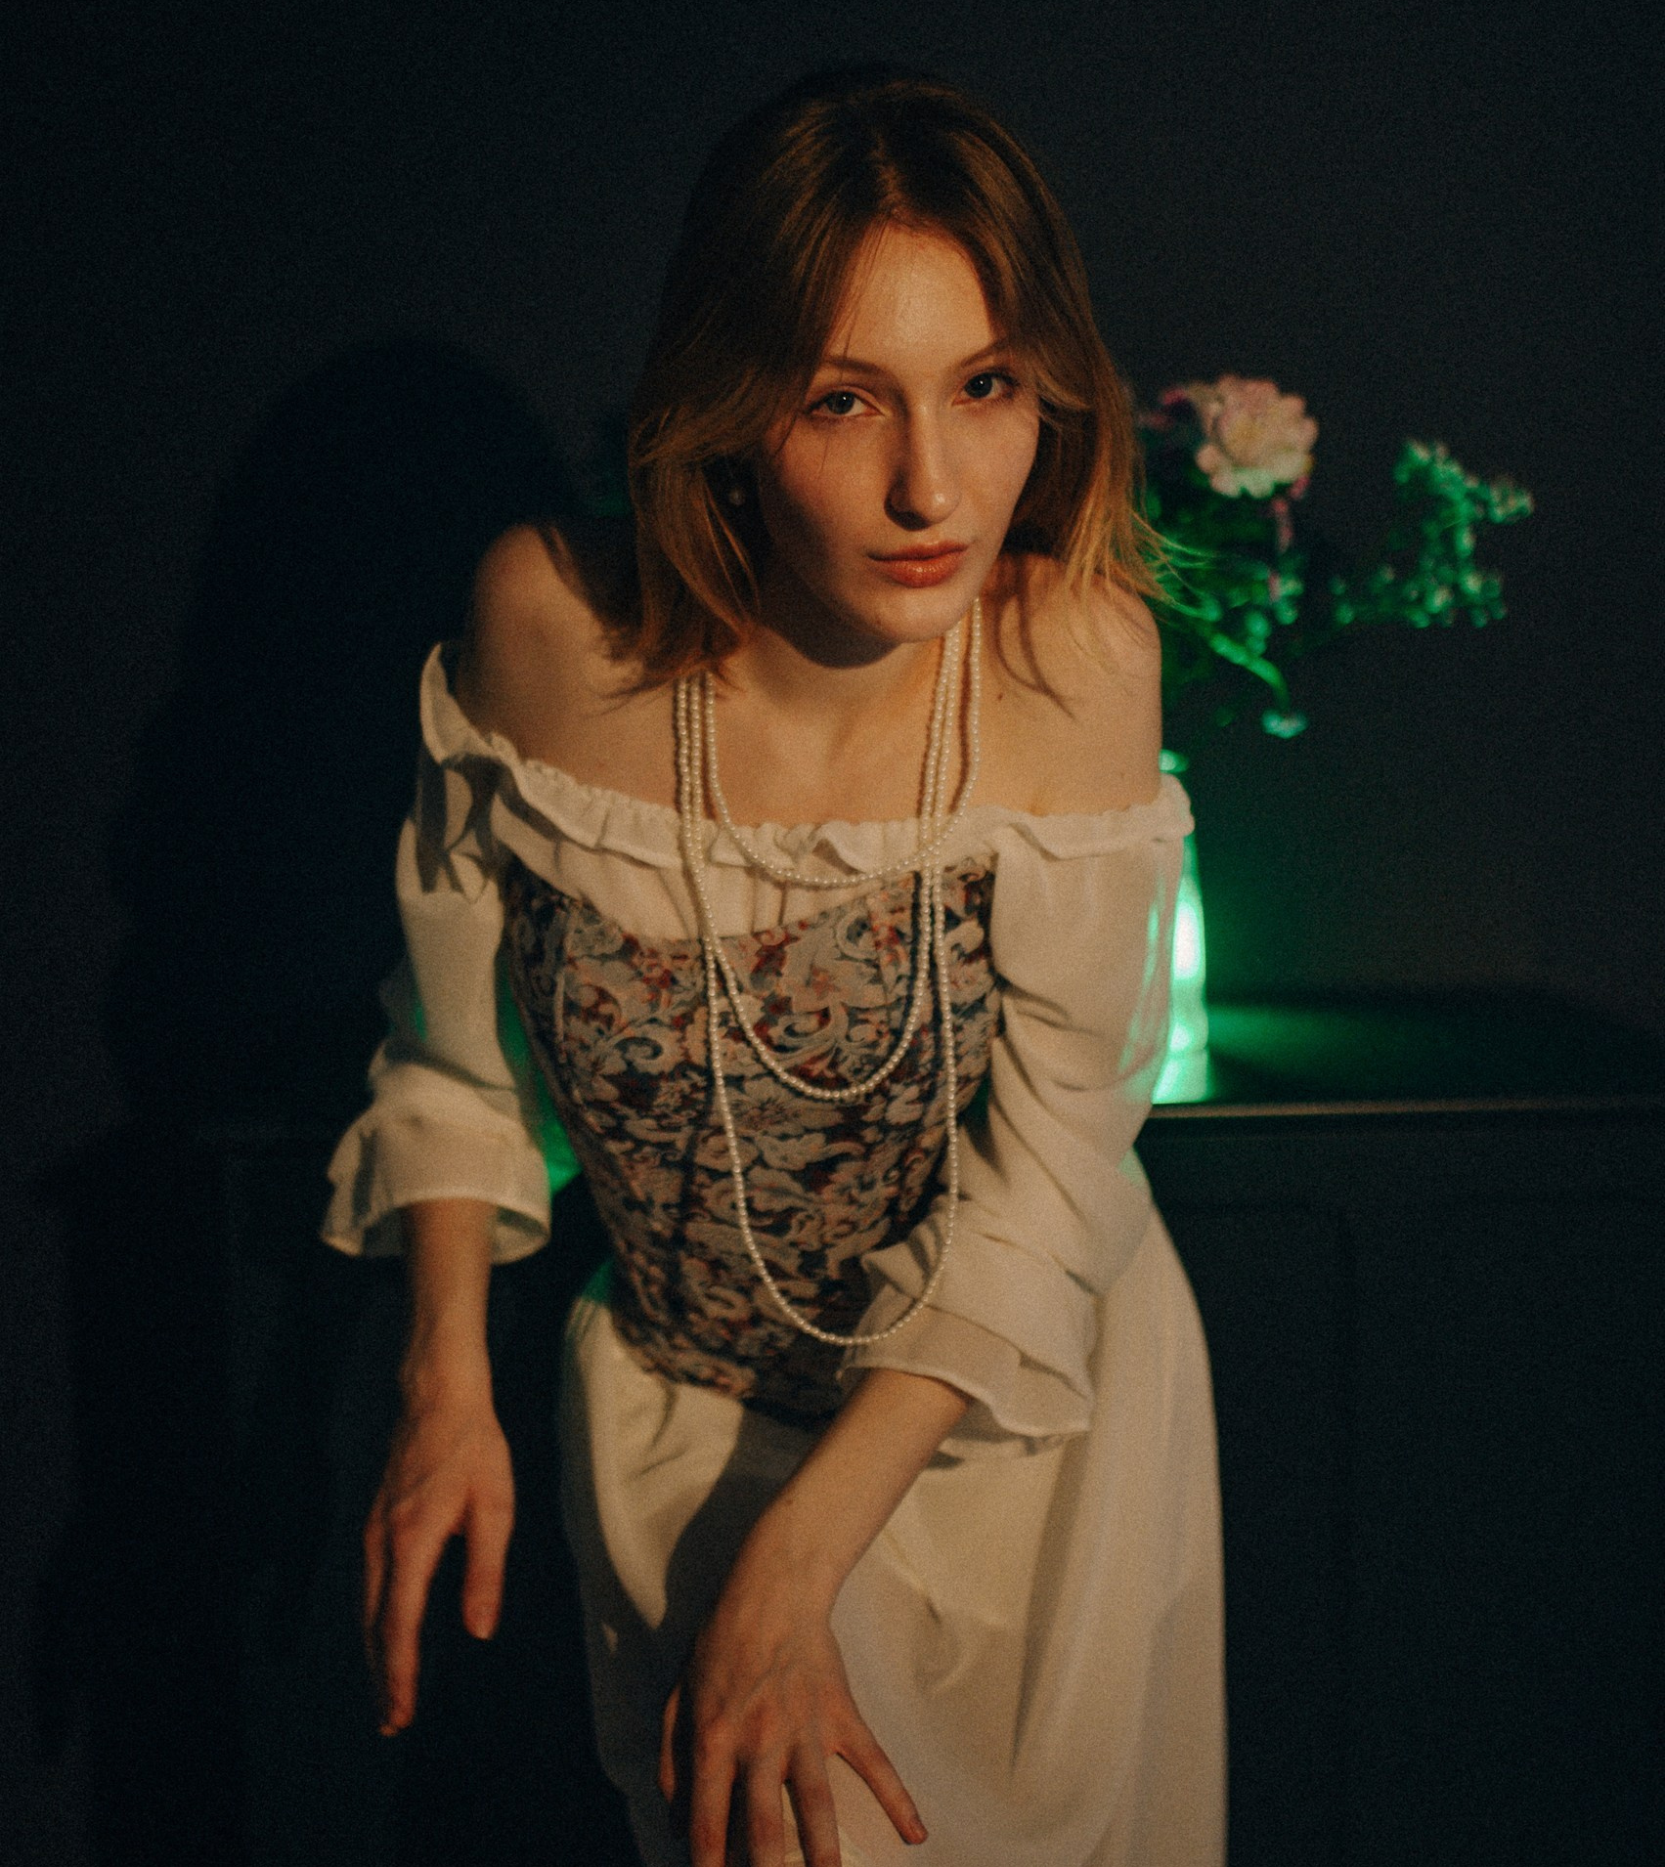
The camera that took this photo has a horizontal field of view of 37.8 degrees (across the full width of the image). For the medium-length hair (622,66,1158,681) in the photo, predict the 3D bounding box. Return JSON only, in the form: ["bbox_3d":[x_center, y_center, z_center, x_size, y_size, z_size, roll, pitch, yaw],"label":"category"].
[{"bbox_3d":[0.026,-0.272,1.180,0.230,0.285,0.230,-9,13,-14],"label":"medium-length hair"}]

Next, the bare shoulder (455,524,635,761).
[{"bbox_3d":[-0.148,-0.150,1.260,0.098,0.122,0.110,0,7,6],"label":"bare shoulder"}]

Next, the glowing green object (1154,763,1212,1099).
[{"bbox_3d":[0.201,-0.003,1.560,0.085,0.220,0.085,0,7,0],"label":"glowing green object"}]

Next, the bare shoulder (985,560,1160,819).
[{"bbox_3d":[0.123,-0.128,1.250,0.098,0.128,0.110,-1,7,-6],"label":"bare shoulder"}]

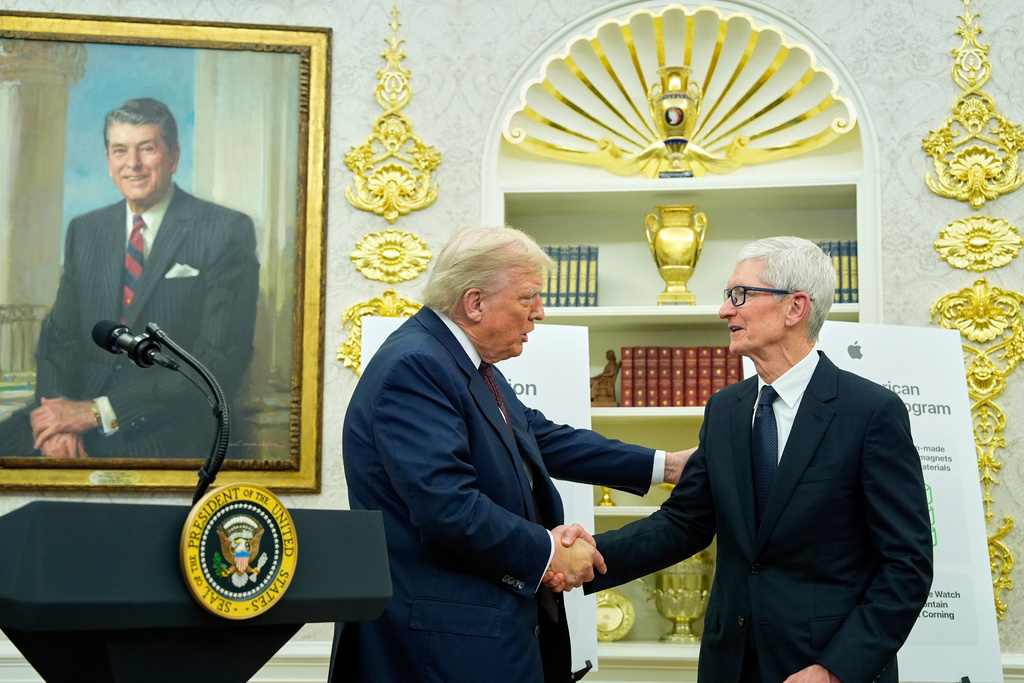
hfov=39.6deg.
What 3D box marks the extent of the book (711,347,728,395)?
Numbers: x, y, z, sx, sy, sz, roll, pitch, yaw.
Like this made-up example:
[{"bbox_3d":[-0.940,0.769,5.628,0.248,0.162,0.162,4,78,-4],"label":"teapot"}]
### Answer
[{"bbox_3d":[0.695,0.125,4.764,0.044,0.203,0.145,-1,-7,8],"label":"book"}]

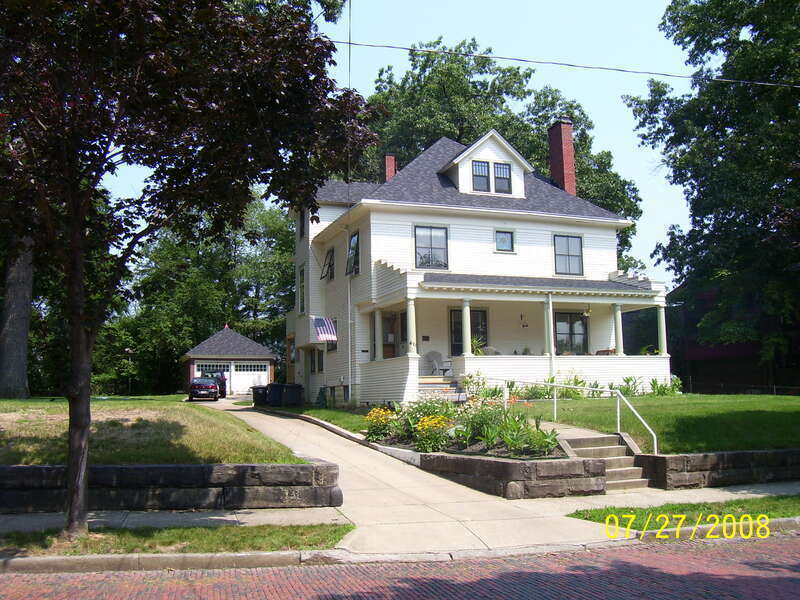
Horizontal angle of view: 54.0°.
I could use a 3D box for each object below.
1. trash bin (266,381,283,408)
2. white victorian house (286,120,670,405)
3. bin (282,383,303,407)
[{"bbox_3d":[-5.681,4.326,35.766,0.630,1.060,0.740,2,-8,-22],"label":"trash bin"},{"bbox_3d":[2.454,-2.040,36.562,13.300,13.500,15.500,2,-8,-22],"label":"white victorian house"},{"bbox_3d":[-4.795,4.272,35.366,0.660,1.060,0.760,2,-8,-22],"label":"bin"}]

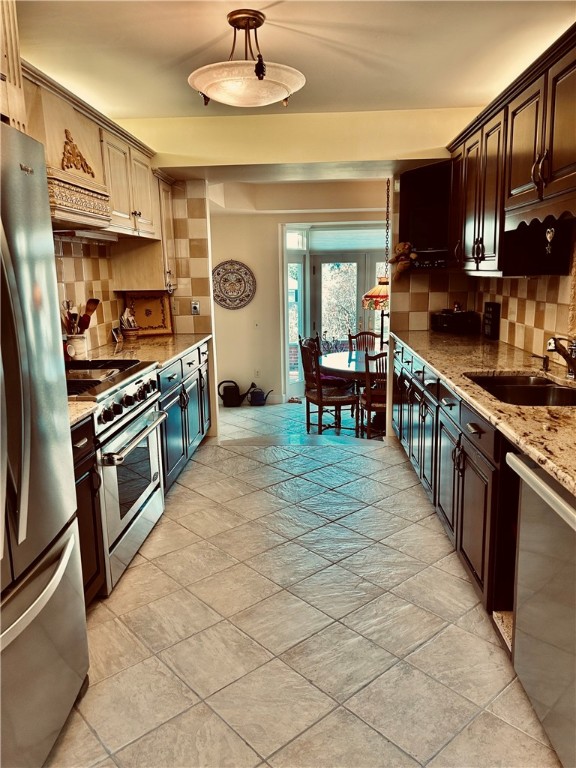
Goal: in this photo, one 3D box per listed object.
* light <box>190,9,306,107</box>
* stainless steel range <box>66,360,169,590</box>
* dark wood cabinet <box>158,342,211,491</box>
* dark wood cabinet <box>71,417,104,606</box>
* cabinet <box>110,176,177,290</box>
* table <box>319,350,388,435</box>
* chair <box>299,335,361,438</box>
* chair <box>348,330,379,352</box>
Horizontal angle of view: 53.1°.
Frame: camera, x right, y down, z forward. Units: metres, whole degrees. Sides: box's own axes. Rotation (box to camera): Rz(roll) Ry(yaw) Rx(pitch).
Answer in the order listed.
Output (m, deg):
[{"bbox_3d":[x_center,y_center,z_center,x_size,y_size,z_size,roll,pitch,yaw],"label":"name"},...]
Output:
[{"bbox_3d":[-0.174,-1.367,2.455,0.505,0.350,0.505,-1,11,3],"label":"light"},{"bbox_3d":[-1.063,0.409,2.971,0.690,0.925,0.920,-1,11,3],"label":"stainless steel range"},{"bbox_3d":[-1.020,0.202,4.207,0.650,0.855,1.575,-1,11,3],"label":"dark wood cabinet"},{"bbox_3d":[-1.118,0.578,2.293,0.650,0.855,0.470,-1,11,3],"label":"dark wood cabinet"},{"bbox_3d":[-1.143,-1.161,4.564,0.415,0.821,0.363,-1,11,3],"label":"cabinet"},{"bbox_3d":[1.117,0.108,6.443,1.540,0.755,1.540,-1,11,3],"label":"table"},{"bbox_3d":[0.427,0.066,6.093,0.510,1.000,0.480,-5,12,-20],"label":"chair"},{"bbox_3d":[1.023,-0.131,7.064,0.480,0.990,0.520,-3,11,-8],"label":"chair"}]

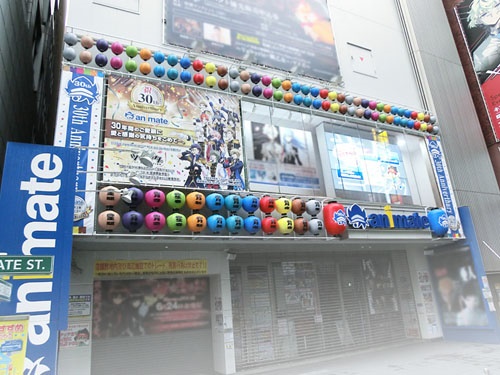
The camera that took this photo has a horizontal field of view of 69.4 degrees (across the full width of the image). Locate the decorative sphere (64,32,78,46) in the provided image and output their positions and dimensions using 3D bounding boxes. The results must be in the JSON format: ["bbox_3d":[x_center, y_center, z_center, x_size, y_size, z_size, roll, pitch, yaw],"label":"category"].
[{"bbox_3d":[-3.611,-2.979,7.284,0.255,0.260,0.255,4,-19,-26],"label":"decorative sphere"}]

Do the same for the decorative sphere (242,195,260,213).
[{"bbox_3d":[0.023,0.408,8.574,0.404,0.448,0.404,-4,-17,-1],"label":"decorative sphere"}]

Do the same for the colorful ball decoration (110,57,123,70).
[{"bbox_3d":[-2.806,-2.614,7.589,0.240,0.245,0.240,4,-19,-25],"label":"colorful ball decoration"}]

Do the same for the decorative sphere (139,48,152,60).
[{"bbox_3d":[-2.299,-2.924,7.953,0.240,0.245,0.240,4,-19,-25],"label":"decorative sphere"}]

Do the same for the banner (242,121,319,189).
[{"bbox_3d":[0.862,-0.802,9.510,2.120,1.860,0.040,4,-19,-25],"label":"banner"}]

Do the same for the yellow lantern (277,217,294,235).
[{"bbox_3d":[0.933,0.992,9.274,0.425,0.450,0.425,-4,-18,-1],"label":"yellow lantern"}]

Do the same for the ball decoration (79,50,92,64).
[{"bbox_3d":[-3.577,-2.844,7.900,0.258,0.281,0.258,4,-19,-25],"label":"ball decoration"}]

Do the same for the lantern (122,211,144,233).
[{"bbox_3d":[-2.190,0.639,6.766,0.370,0.380,0.370,4,-19,-25],"label":"lantern"}]

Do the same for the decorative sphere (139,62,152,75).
[{"bbox_3d":[-2.564,-2.911,8.892,0.280,0.295,0.280,5,-20,-26],"label":"decorative sphere"}]

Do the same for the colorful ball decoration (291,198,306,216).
[{"bbox_3d":[1.155,0.443,8.520,0.370,0.380,0.370,-4,-17,-1],"label":"colorful ball decoration"}]

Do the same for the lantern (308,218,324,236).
[{"bbox_3d":[1.589,0.956,8.627,0.390,0.410,0.390,4,-19,-26],"label":"lantern"}]

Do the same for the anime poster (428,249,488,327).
[{"bbox_3d":[7.194,3.505,12.568,0.060,2.488,1.611,5,-20,-26],"label":"anime poster"}]

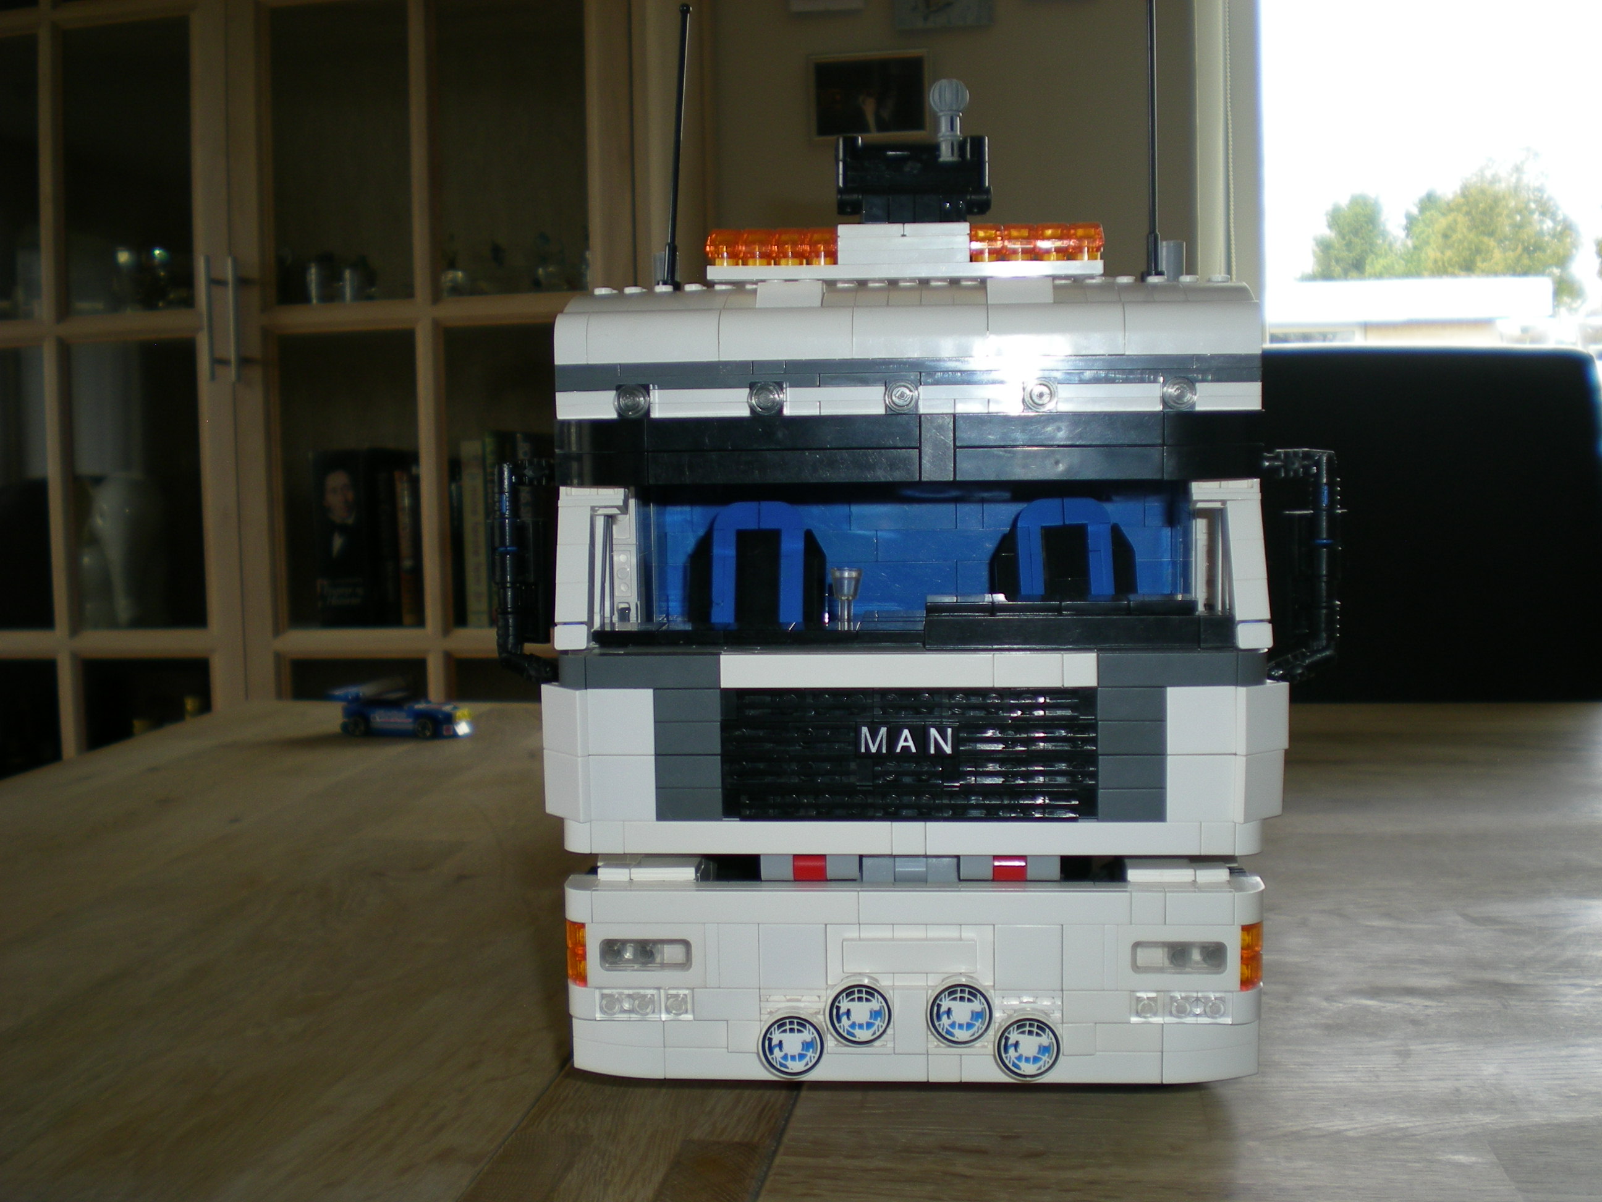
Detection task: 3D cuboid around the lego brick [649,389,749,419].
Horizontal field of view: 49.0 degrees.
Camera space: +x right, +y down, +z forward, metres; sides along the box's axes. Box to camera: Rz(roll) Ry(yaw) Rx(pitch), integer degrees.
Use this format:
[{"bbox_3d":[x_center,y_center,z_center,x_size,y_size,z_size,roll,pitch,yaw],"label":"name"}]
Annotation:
[{"bbox_3d":[-0.023,-0.048,0.427,0.024,0.006,0.008,0,6,5],"label":"lego brick"}]

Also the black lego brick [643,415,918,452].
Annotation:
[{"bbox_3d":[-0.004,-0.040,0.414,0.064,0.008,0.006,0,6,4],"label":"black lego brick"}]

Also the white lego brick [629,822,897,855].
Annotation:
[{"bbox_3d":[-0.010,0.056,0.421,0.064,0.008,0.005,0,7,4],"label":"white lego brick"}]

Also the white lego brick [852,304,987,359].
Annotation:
[{"bbox_3d":[0.029,-0.064,0.417,0.032,0.013,0.016,-1,5,5],"label":"white lego brick"}]

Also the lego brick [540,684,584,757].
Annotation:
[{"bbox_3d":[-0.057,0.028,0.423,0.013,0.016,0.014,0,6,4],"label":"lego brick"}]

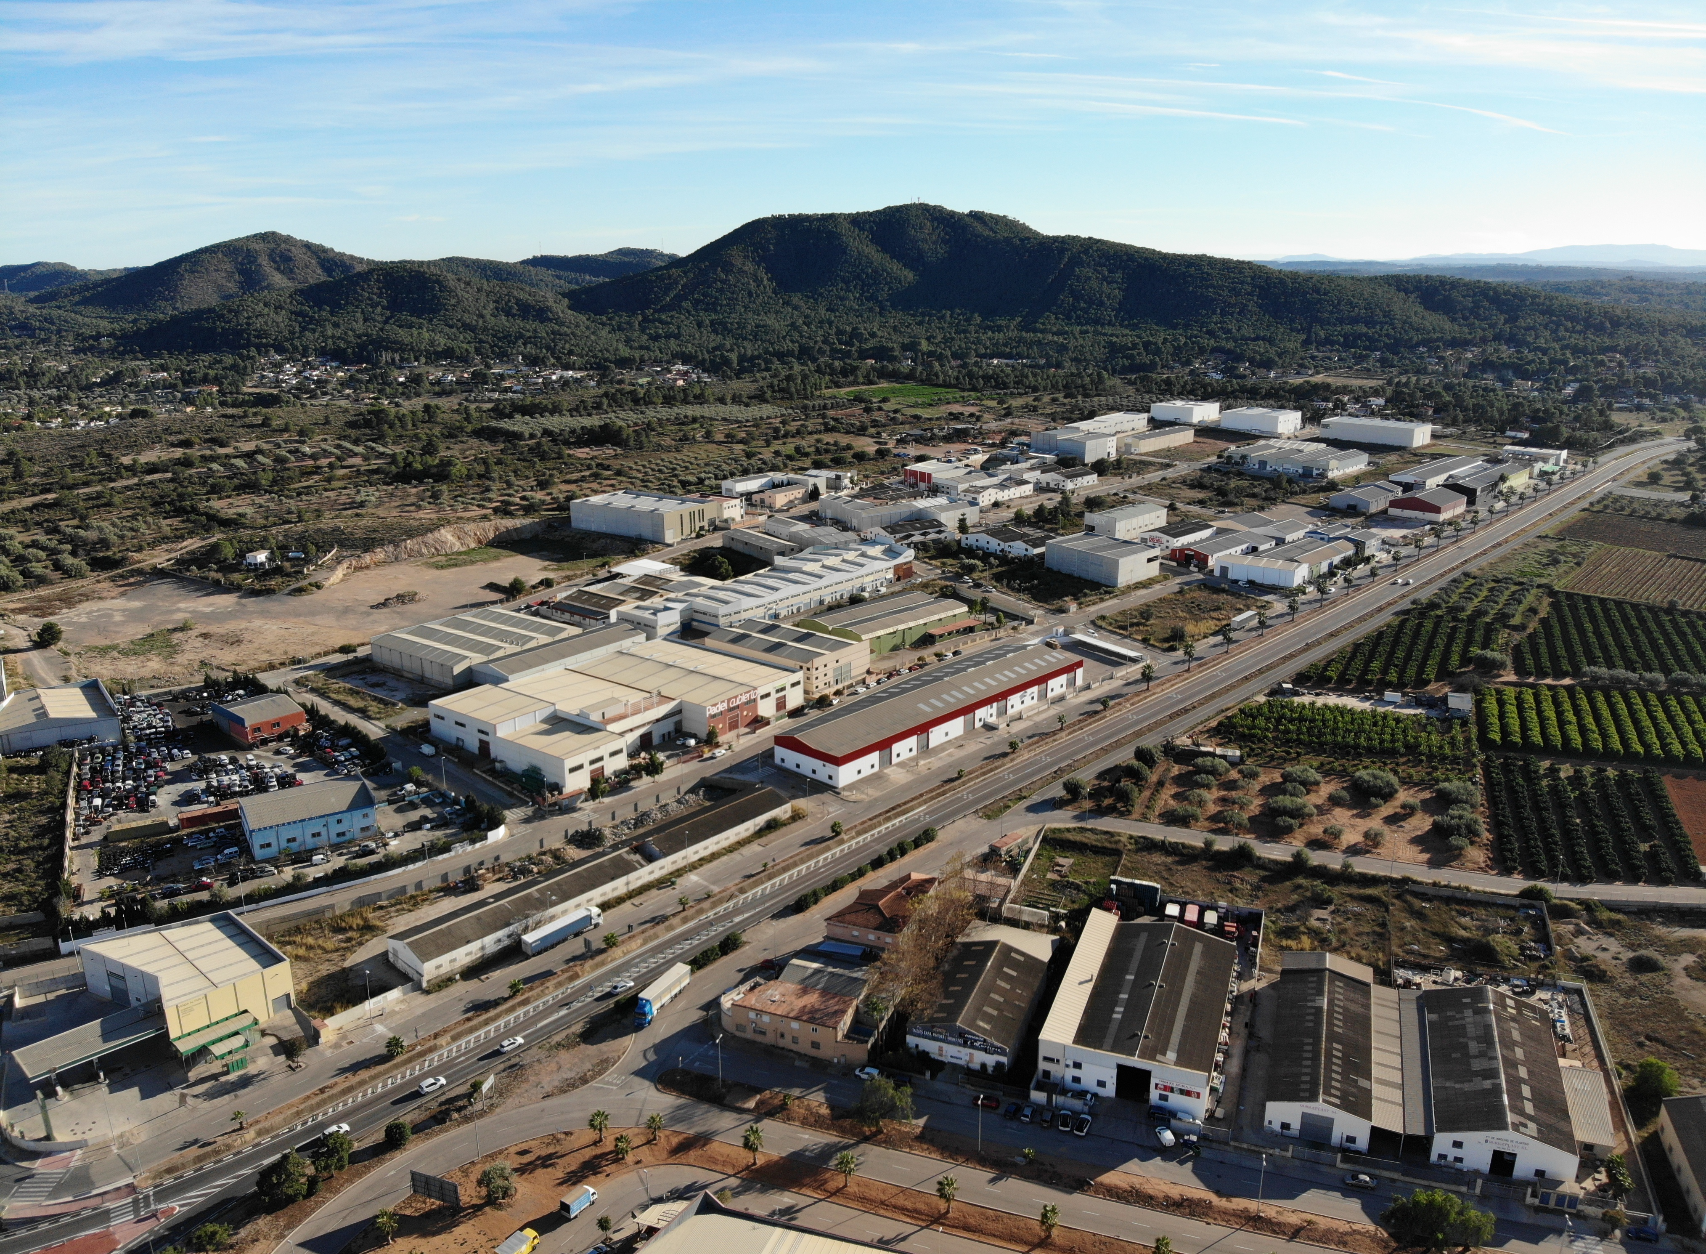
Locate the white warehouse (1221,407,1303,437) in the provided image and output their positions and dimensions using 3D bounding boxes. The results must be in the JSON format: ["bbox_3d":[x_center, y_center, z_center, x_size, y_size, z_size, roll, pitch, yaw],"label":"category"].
[{"bbox_3d":[310.220,-156.610,896.710,44.660,11.500,39.000,15,23,41],"label":"white warehouse"}]

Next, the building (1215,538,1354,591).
[{"bbox_3d":[183.490,-28.270,499.290,33.390,7.500,60.000,15,23,41],"label":"building"}]

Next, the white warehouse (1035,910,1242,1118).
[{"bbox_3d":[50.914,66.111,207.574,26.580,8.830,42.060,7,18,22],"label":"white warehouse"}]

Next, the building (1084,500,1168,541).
[{"bbox_3d":[122.988,-48.353,532.067,38.390,8.960,17.400,-15,22,-40],"label":"building"}]

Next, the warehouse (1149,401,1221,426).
[{"bbox_3d":[269.580,-174.670,957.380,35.540,11.000,48.550,14,21,38],"label":"warehouse"}]

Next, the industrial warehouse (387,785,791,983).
[{"bbox_3d":[-49.010,49.220,241.610,12.430,6.100,89.660,15,22,40],"label":"industrial warehouse"}]

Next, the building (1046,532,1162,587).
[{"bbox_3d":[99.167,-27.189,470.767,25.240,10.570,36.760,-14,22,-38],"label":"building"}]

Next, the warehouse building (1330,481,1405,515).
[{"bbox_3d":[275.070,-70.010,632.190,20.200,8.600,54.020,14,22,39],"label":"warehouse building"}]

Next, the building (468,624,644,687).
[{"bbox_3d":[-90.550,9.120,369.050,18.070,8.200,53.200,12,21,36],"label":"building"}]

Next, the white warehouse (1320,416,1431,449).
[{"bbox_3d":[328.701,-122.684,743.921,57.950,11.100,27.870,16,23,42],"label":"white warehouse"}]

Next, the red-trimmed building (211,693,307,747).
[{"bbox_3d":[-162.450,24.080,323.310,19.900,7.000,15.290,12,21,35],"label":"red-trimmed building"}]

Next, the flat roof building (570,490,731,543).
[{"bbox_3d":[-94.510,-50.757,537.203,56.830,12.230,35.220,11,20,32],"label":"flat roof building"}]

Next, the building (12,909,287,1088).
[{"bbox_3d":[-128.759,68.248,215.509,32.500,9.900,41.500,16,23,42],"label":"building"}]

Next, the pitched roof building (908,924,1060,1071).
[{"bbox_3d":[22.910,61.120,201.340,17.000,6.600,33.000,7,18,21],"label":"pitched roof building"}]

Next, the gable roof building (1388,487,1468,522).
[{"bbox_3d":[268.468,-58.180,551.467,22.670,9.670,35.420,15,23,41],"label":"gable roof building"}]

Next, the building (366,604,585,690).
[{"bbox_3d":[-120.390,5.170,382.670,41.970,7.900,50.670,12,21,35],"label":"building"}]

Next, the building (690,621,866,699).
[{"bbox_3d":[-21.515,8.573,370.285,45.980,11.210,26.900,13,21,36],"label":"building"}]

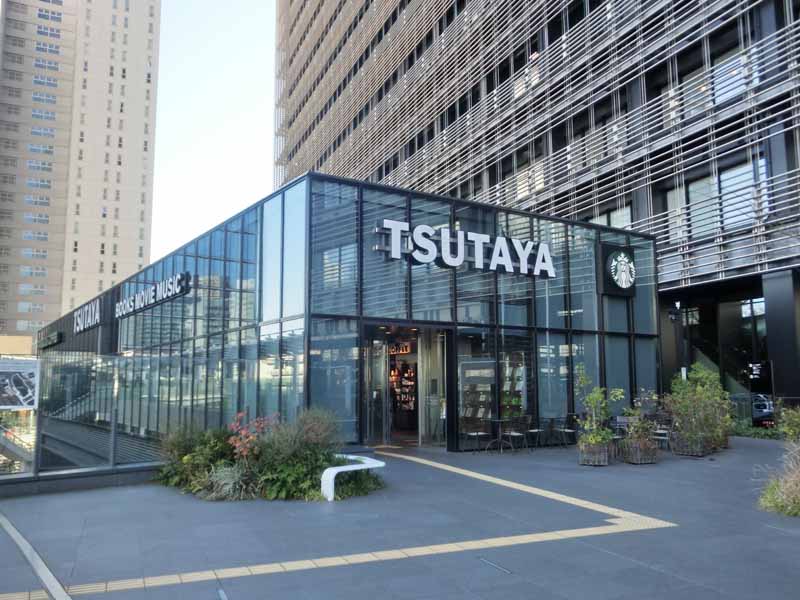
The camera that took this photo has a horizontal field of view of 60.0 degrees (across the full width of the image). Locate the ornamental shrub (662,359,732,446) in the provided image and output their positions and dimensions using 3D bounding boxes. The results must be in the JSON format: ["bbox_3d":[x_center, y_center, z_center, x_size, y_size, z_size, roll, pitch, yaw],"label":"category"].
[{"bbox_3d":[6.803,2.472,15.800,1.150,1.950,1.000,5,-9,-33],"label":"ornamental shrub"}]

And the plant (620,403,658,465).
[{"bbox_3d":[4.757,2.618,13.800,0.700,1.200,0.660,-3,-8,19],"label":"plant"}]

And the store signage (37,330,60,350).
[{"bbox_3d":[-23.694,2.849,46.820,0.280,0.650,9.500,5,-9,-33],"label":"store signage"}]

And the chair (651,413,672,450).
[{"bbox_3d":[6.134,3.108,16.200,0.460,0.840,0.500,-5,-9,37],"label":"chair"}]

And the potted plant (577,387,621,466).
[{"bbox_3d":[3.841,2.405,13.450,0.780,1.540,0.700,-2,-7,16],"label":"potted plant"}]

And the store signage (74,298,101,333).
[{"bbox_3d":[-15.509,0.856,34.523,0.220,1.100,7.000,5,-9,-33],"label":"store signage"}]

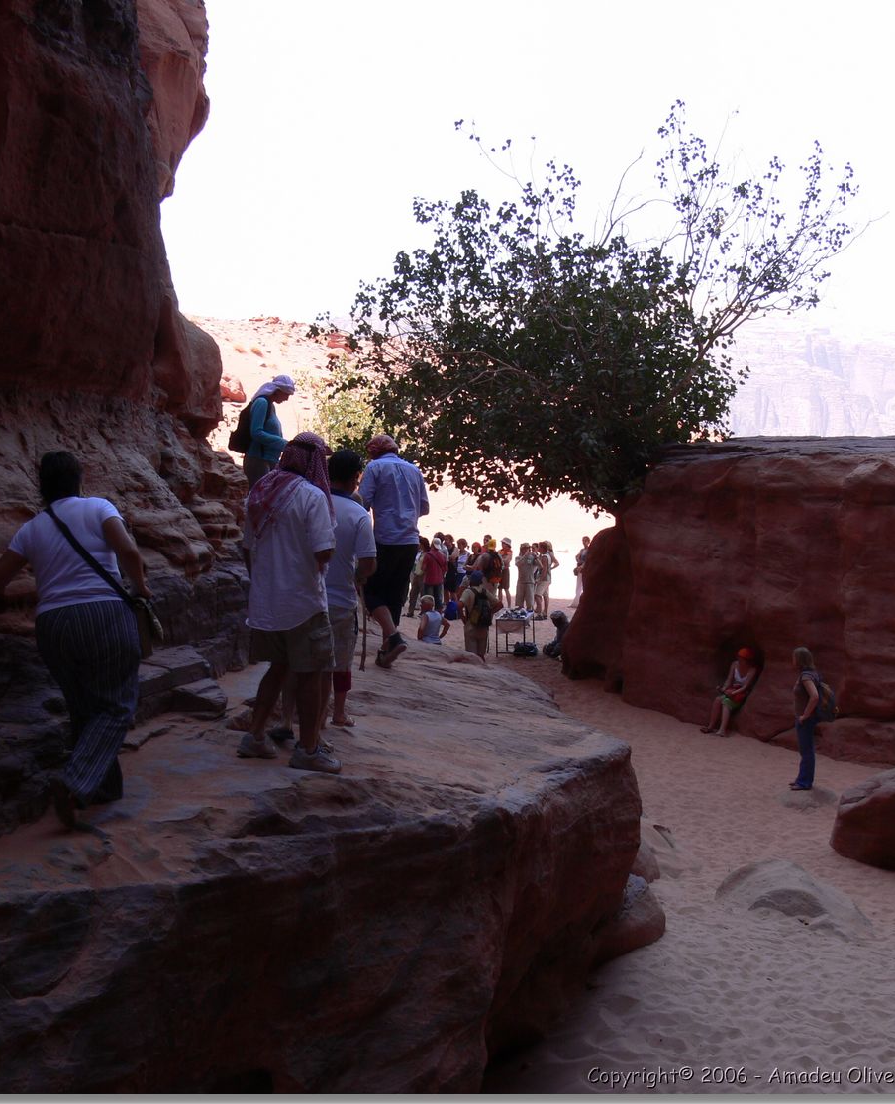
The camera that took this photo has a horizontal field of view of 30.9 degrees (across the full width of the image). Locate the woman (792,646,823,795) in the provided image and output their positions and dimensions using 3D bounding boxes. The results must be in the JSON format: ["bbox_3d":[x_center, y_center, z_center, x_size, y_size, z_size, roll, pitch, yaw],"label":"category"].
[{"bbox_3d":[4.200,1.927,18.800,0.480,1.660,0.470,1,3,13],"label":"woman"}]

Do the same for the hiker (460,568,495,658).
[{"bbox_3d":[0.548,1.196,29.700,0.570,1.730,0.500,-1,3,-18],"label":"hiker"}]

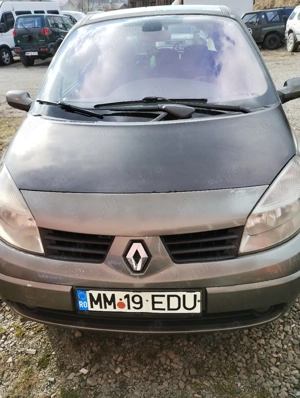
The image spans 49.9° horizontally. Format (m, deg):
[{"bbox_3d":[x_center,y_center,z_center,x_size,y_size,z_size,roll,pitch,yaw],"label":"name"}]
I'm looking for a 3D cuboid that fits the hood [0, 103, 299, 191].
[{"bbox_3d":[-0.021,-0.294,1.672,1.480,0.220,0.780,-1,29,6],"label":"hood"}]

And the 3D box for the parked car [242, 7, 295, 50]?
[{"bbox_3d":[5.159,-8.425,16.183,3.600,1.680,1.650,3,29,12],"label":"parked car"}]

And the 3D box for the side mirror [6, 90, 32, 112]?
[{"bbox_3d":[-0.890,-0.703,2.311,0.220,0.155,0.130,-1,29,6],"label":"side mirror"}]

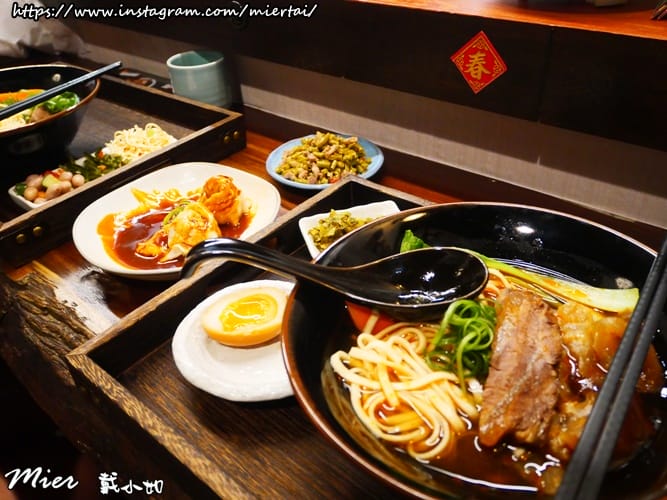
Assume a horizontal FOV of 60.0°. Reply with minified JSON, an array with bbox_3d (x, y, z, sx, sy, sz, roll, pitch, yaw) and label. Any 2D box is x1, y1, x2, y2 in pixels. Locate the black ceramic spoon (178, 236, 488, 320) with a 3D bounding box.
[{"bbox_3d":[0.003,0.014,0.318,0.170,0.055,0.051,-6,37,-2],"label":"black ceramic spoon"}]

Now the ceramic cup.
[{"bbox_3d":[-0.162,-0.202,0.715,0.071,0.070,0.071,-3,37,2],"label":"ceramic cup"}]

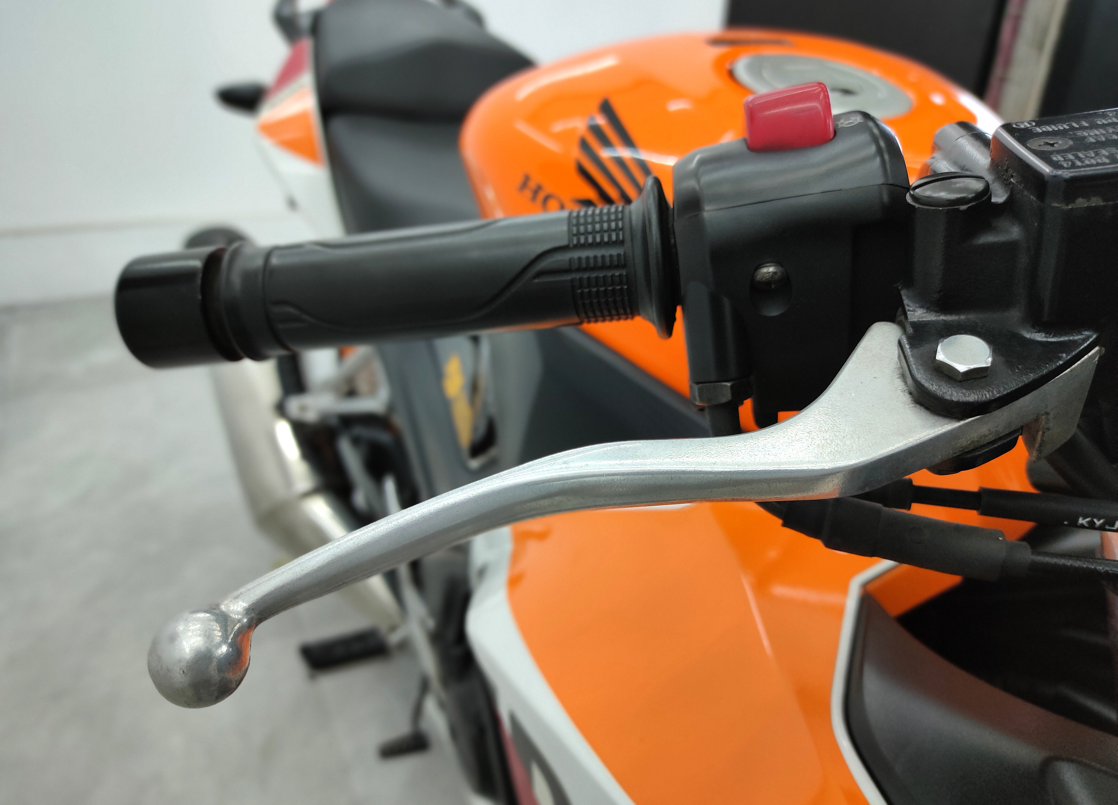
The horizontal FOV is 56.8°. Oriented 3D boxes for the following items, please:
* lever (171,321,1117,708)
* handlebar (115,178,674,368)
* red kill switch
[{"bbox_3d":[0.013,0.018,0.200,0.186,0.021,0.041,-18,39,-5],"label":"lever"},{"bbox_3d":[-0.043,-0.031,0.274,0.147,0.041,0.041,-5,39,9],"label":"handlebar"},{"bbox_3d":[0.058,-0.072,0.261,0.022,0.015,0.015,-5,39,9],"label":"red kill switch"}]

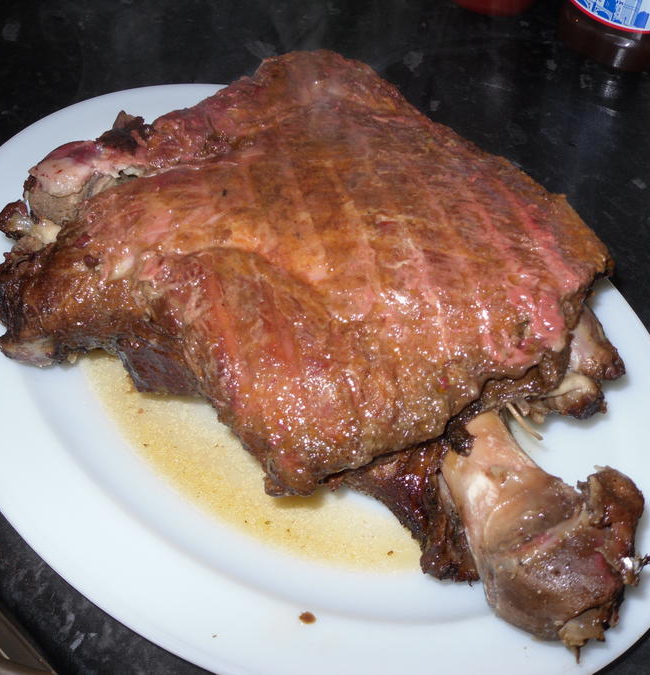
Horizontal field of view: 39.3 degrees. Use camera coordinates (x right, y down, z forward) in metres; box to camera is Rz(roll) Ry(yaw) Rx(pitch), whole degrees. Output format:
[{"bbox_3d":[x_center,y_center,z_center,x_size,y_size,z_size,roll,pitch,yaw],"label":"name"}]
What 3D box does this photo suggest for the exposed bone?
[{"bbox_3d":[0.081,0.062,0.340,0.070,0.048,0.101,-16,52,-13],"label":"exposed bone"}]

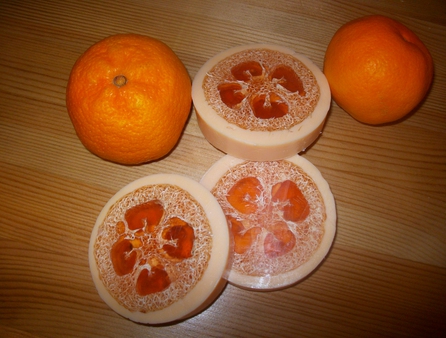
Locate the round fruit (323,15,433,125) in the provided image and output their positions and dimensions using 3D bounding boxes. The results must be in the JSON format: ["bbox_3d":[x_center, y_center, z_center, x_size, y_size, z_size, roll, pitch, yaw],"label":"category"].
[{"bbox_3d":[0.095,-0.060,0.274,0.064,0.065,0.064,-1,68,4],"label":"round fruit"}]

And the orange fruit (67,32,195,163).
[{"bbox_3d":[-0.054,-0.041,0.262,0.074,0.069,0.074,-2,70,5],"label":"orange fruit"}]

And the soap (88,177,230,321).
[{"bbox_3d":[-0.036,0.046,0.260,0.087,0.015,0.087,-4,73,14],"label":"soap"}]

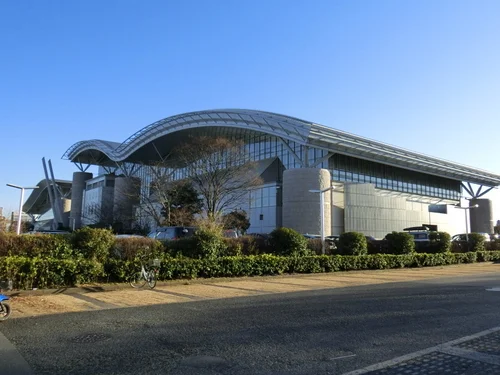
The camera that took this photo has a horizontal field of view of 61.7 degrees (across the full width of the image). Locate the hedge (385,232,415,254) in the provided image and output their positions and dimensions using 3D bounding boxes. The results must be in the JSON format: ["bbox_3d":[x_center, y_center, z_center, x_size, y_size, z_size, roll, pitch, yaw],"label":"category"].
[{"bbox_3d":[11.057,4.247,30.879,1.950,1.850,1.800,6,-10,-39],"label":"hedge"}]

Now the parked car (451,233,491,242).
[{"bbox_3d":[26.845,6.319,51.000,1.750,1.600,4.500,7,-10,-39],"label":"parked car"}]

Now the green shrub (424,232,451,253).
[{"bbox_3d":[15.560,4.645,34.579,1.900,1.850,1.800,6,-10,-39],"label":"green shrub"}]

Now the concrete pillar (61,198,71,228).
[{"bbox_3d":[-43.046,8.336,98.000,3.000,11.600,3.000,7,-11,-39],"label":"concrete pillar"}]

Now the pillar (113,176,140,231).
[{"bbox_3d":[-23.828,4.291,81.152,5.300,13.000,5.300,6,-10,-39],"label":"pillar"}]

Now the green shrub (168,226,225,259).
[{"bbox_3d":[-2.966,3.201,22.800,2.000,2.150,2.700,7,-10,-38],"label":"green shrub"}]

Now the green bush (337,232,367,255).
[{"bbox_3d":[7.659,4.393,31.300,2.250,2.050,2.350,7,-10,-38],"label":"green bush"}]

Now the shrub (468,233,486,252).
[{"bbox_3d":[21.115,5.107,38.879,1.700,1.850,1.600,6,-10,-39],"label":"shrub"}]

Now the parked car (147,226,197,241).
[{"bbox_3d":[-4.545,3.283,24.181,1.600,1.850,3.900,6,-10,-39],"label":"parked car"}]

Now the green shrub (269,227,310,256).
[{"bbox_3d":[2.565,3.636,27.200,2.400,2.200,2.600,0,-8,0],"label":"green shrub"}]

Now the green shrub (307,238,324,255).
[{"bbox_3d":[4.022,3.736,25.722,1.200,1.200,1.100,6,-10,-39],"label":"green shrub"}]

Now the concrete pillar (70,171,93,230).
[{"bbox_3d":[-26.548,3.386,66.000,3.000,12.000,3.000,7,-11,-39],"label":"concrete pillar"}]

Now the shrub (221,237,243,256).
[{"bbox_3d":[-1.073,3.648,24.300,1.300,1.600,1.350,7,-10,-38],"label":"shrub"}]

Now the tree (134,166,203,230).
[{"bbox_3d":[-7.588,1.885,39.000,6.000,8.200,6.200,7,-11,-39],"label":"tree"}]

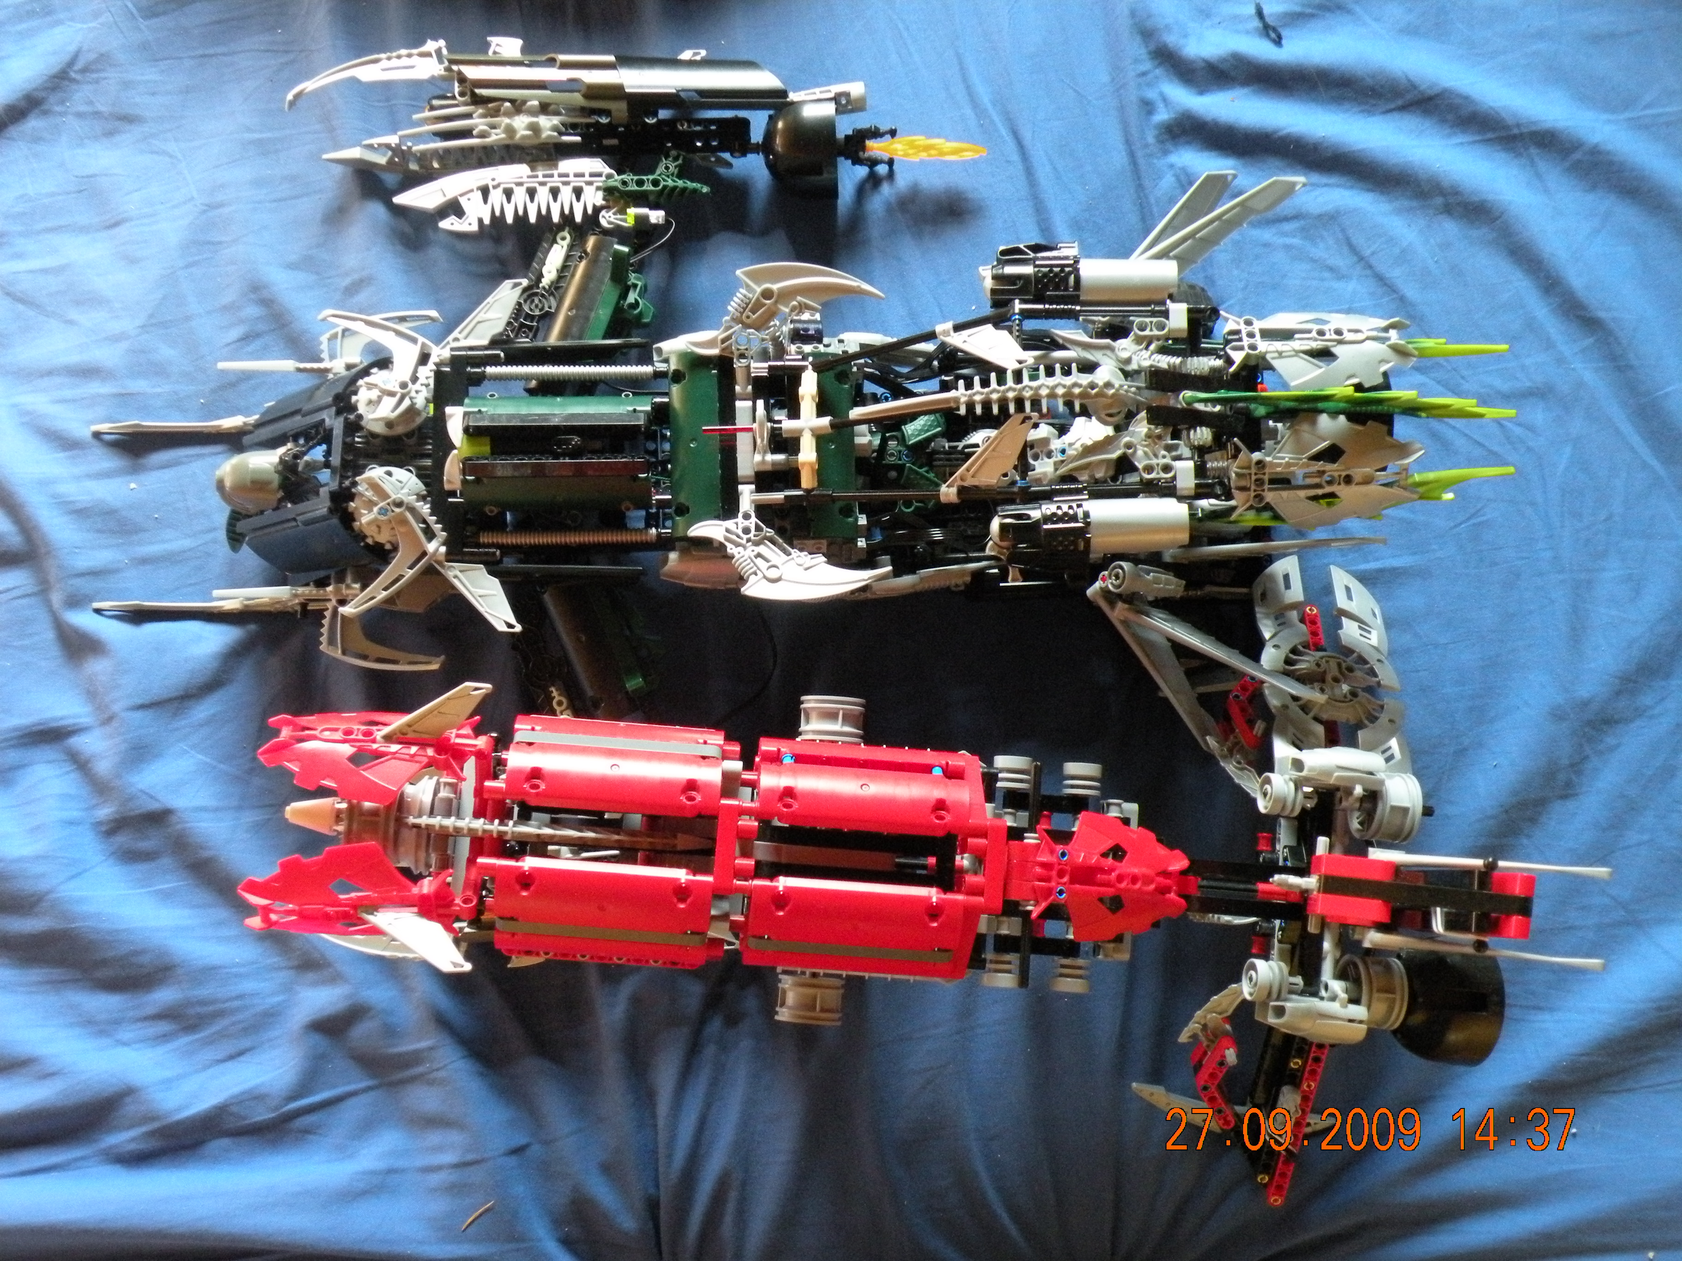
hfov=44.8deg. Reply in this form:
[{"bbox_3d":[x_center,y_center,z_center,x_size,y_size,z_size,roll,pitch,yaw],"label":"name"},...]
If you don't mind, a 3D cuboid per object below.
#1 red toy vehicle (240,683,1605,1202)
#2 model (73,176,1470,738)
[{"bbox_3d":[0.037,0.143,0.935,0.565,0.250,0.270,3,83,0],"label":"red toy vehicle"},{"bbox_3d":[-0.036,-0.079,0.991,0.670,0.200,0.295,-1,83,0],"label":"model"}]

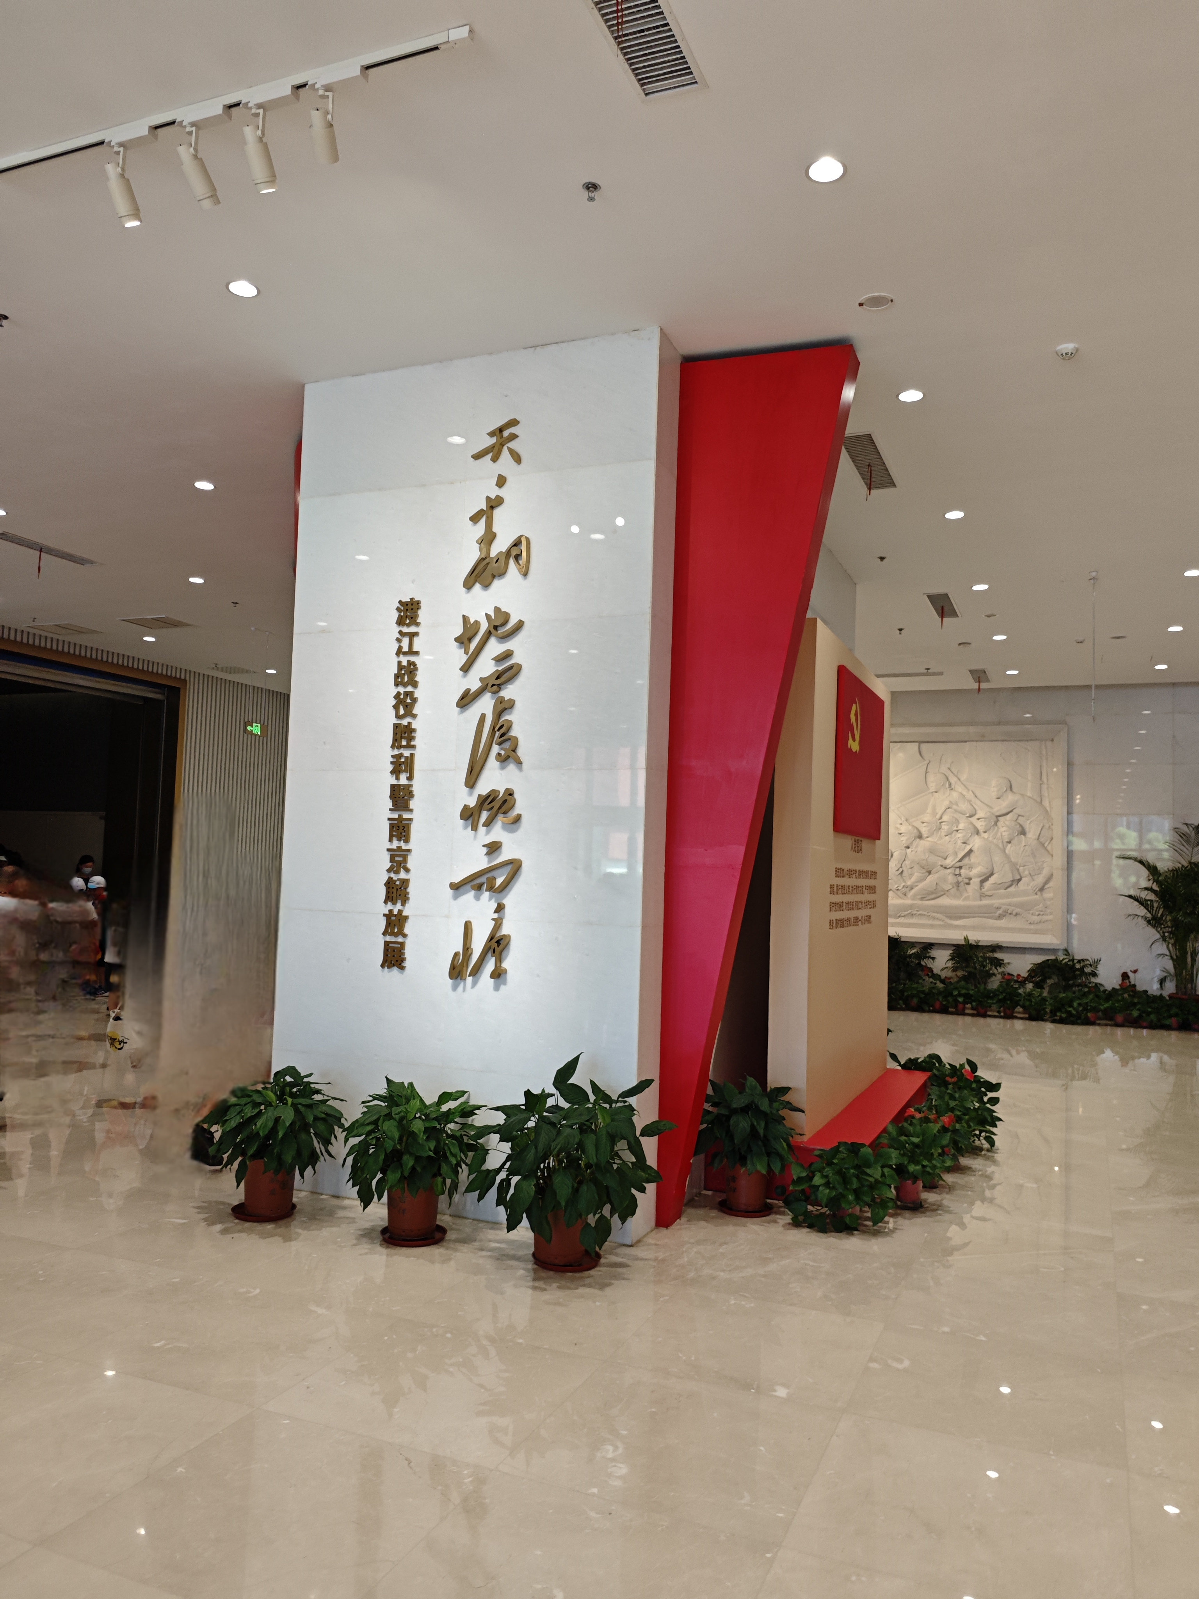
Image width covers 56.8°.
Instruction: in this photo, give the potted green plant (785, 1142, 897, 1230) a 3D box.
[{"bbox_3d":[1.168,1.812,5.359,0.522,0.404,0.492,0,-4,23],"label":"potted green plant"}]

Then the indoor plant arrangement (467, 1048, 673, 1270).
[{"bbox_3d":[-0.124,1.483,4.668,0.847,0.886,0.729,0,-4,23],"label":"indoor plant arrangement"}]

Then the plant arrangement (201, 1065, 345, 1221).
[{"bbox_3d":[-1.516,1.563,5.145,0.650,0.699,0.611,0,-4,23],"label":"plant arrangement"}]

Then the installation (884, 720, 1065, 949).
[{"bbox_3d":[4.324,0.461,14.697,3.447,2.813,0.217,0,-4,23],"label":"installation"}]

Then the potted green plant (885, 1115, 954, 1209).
[{"bbox_3d":[1.626,1.819,5.649,0.374,0.458,0.364,0,-4,23],"label":"potted green plant"}]

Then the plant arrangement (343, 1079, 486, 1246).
[{"bbox_3d":[-0.818,1.566,4.885,0.630,0.704,0.591,2,-4,0],"label":"plant arrangement"}]

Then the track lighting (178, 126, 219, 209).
[{"bbox_3d":[-1.373,-2.169,3.784,0.094,0.241,0.177,0,-4,23],"label":"track lighting"}]

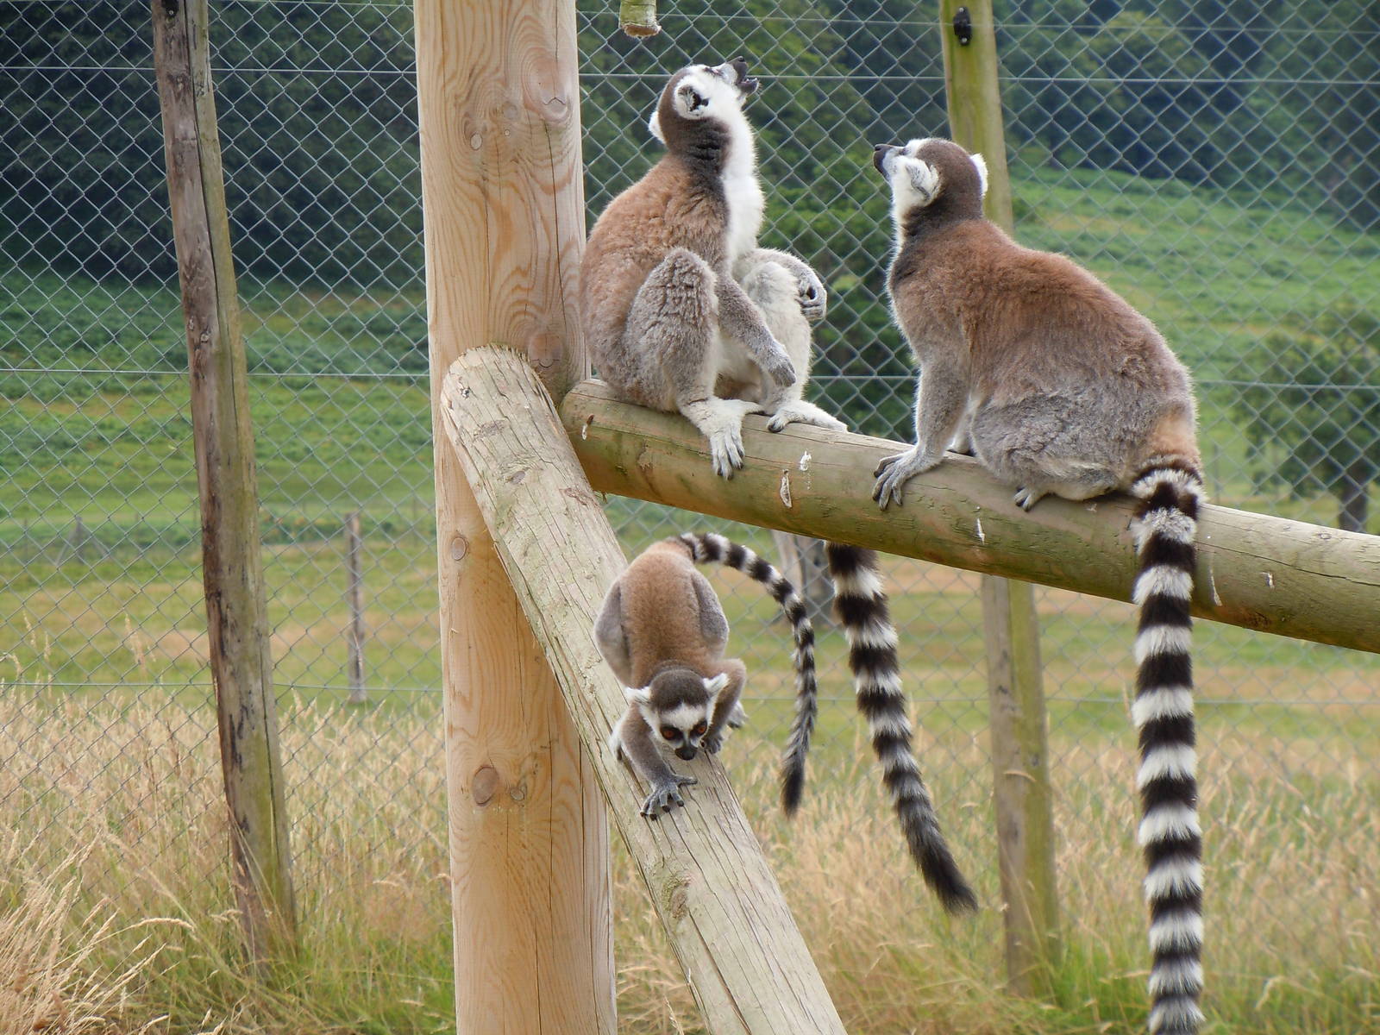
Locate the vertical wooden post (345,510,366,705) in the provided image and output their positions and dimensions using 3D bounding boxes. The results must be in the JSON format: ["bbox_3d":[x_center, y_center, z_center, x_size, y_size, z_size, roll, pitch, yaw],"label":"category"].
[{"bbox_3d":[-2.072,0.555,43.000,0.092,1.210,0.092,-2,0,0],"label":"vertical wooden post"}]

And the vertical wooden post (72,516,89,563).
[{"bbox_3d":[-15.821,0.574,180.000,0.160,1.250,0.160,-2,0,0],"label":"vertical wooden post"}]

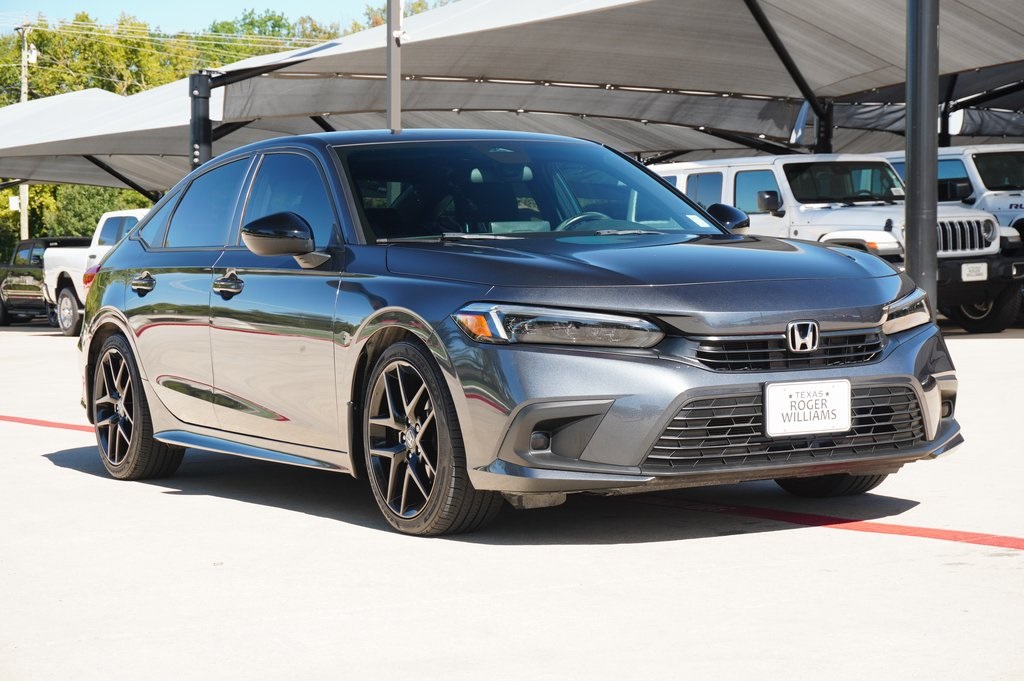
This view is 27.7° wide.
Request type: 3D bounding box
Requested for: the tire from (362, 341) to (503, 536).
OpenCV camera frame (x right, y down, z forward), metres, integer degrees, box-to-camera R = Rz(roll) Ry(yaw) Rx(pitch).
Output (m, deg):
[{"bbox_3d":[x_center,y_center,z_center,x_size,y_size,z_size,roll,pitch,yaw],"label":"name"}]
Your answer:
[{"bbox_3d":[-0.240,0.293,6.487,0.238,0.642,0.642,-3,2,-29],"label":"tire"}]

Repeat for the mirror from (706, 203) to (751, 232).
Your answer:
[{"bbox_3d":[0.827,-0.444,7.996,0.240,0.155,0.145,-3,2,-29],"label":"mirror"}]

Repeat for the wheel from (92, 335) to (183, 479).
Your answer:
[{"bbox_3d":[-1.589,0.276,8.866,0.238,0.642,0.642,-3,2,-29],"label":"wheel"}]

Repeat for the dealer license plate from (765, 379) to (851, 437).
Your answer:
[{"bbox_3d":[0.872,0.197,6.073,0.308,0.157,0.018,-3,2,-29],"label":"dealer license plate"}]

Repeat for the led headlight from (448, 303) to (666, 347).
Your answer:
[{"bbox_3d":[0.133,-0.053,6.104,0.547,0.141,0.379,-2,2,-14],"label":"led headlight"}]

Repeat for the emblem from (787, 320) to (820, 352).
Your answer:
[{"bbox_3d":[0.854,-0.010,6.085,0.114,0.100,0.022,-3,-6,-29],"label":"emblem"}]

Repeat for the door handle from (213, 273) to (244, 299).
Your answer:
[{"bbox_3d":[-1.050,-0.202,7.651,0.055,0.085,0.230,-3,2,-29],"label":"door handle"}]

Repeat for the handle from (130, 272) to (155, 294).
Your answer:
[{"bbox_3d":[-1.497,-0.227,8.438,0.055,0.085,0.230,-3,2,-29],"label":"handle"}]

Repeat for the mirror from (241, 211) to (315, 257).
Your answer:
[{"bbox_3d":[-0.794,-0.364,7.088,0.240,0.155,0.145,-3,2,-29],"label":"mirror"}]

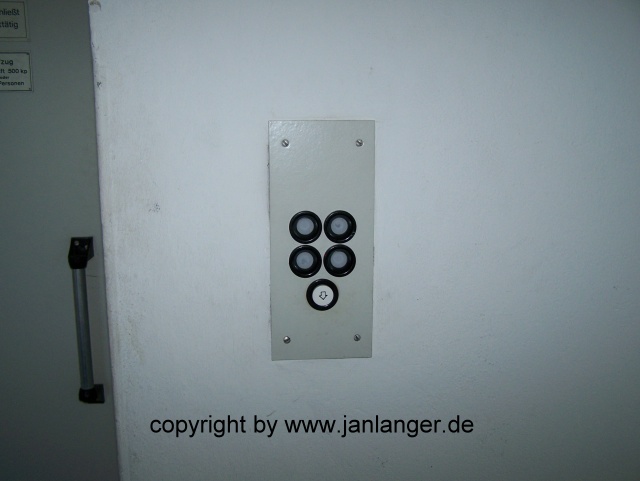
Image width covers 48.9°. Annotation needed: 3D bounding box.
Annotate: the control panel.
[{"bbox_3d":[0.003,0.005,0.853,0.126,0.296,0.020,-1,10,-4],"label":"control panel"}]

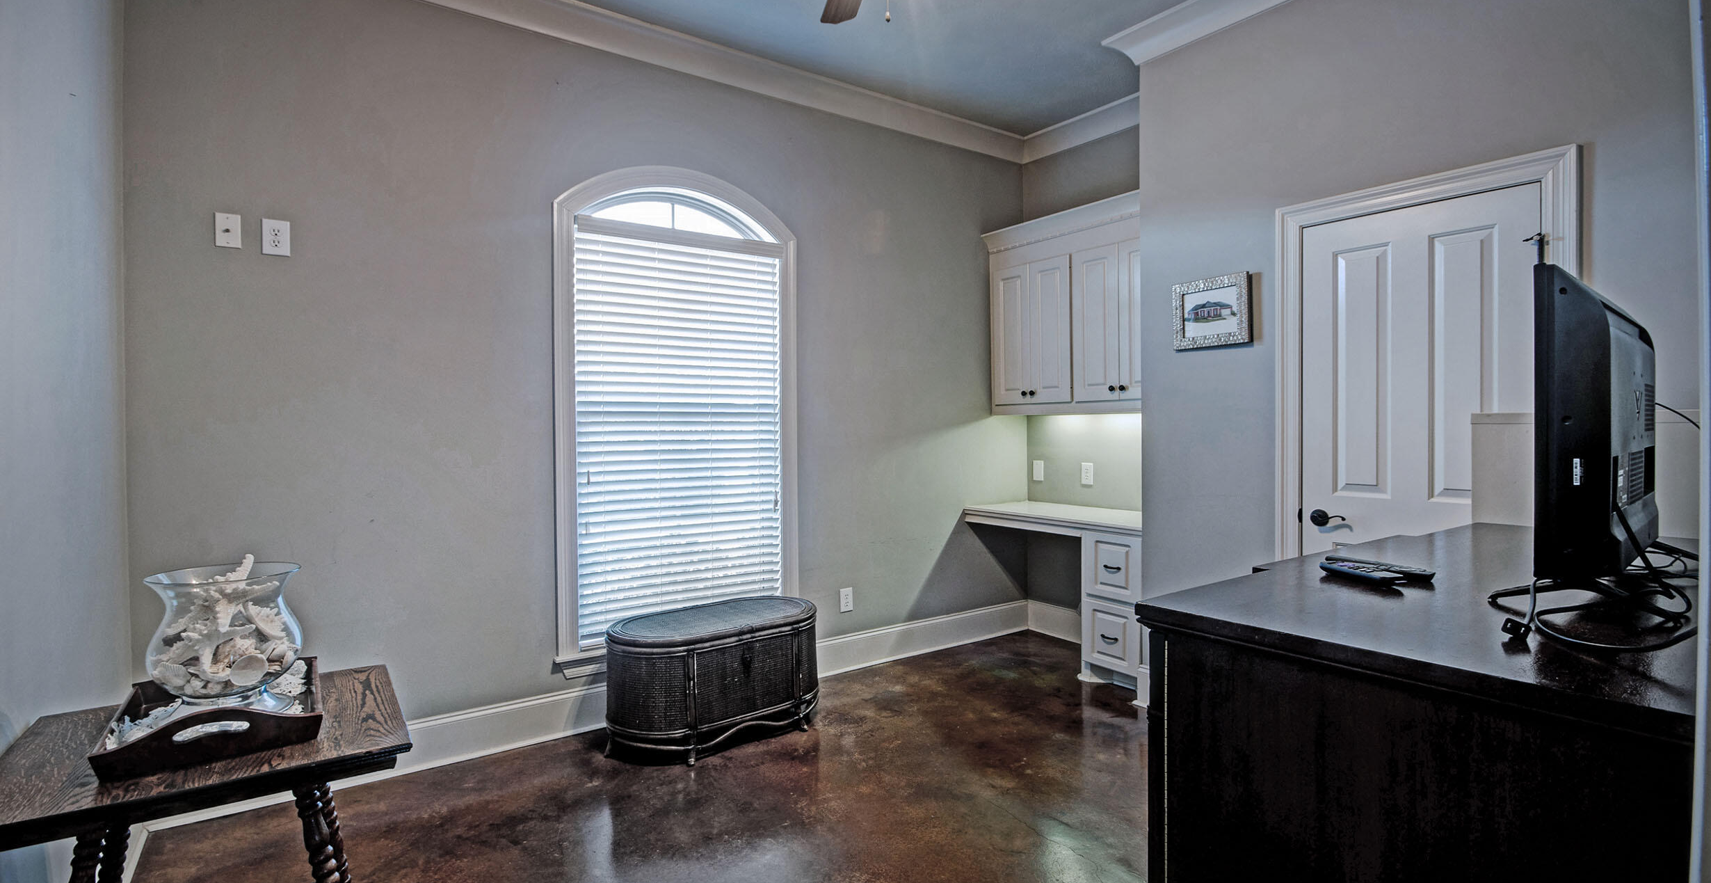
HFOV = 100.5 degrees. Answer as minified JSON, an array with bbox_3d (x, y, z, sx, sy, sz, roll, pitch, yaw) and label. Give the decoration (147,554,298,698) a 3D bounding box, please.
[{"bbox_3d":[-1.199,0.359,1.360,0.205,0.250,0.205,-1,1,-33],"label":"decoration"}]

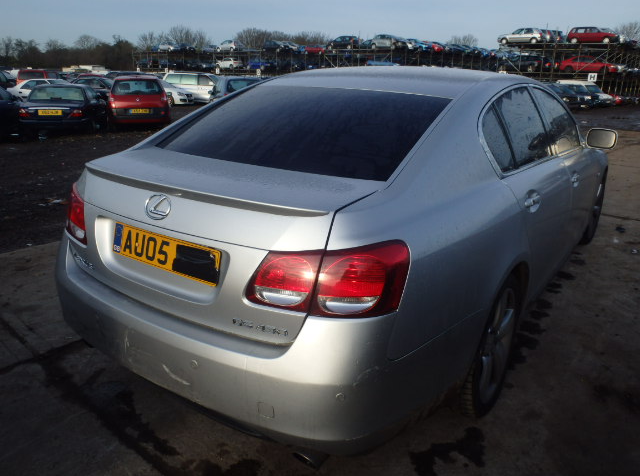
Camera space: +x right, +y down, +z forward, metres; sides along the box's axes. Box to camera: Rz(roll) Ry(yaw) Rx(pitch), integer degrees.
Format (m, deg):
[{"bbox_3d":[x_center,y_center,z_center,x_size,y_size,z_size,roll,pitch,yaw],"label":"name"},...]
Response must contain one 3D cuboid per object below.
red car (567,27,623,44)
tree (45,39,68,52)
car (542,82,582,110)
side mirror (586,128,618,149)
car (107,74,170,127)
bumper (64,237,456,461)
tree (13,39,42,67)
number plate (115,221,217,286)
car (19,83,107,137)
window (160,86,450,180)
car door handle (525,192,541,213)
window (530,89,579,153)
[{"bbox_3d":[23.509,-17.389,44.500,3.900,1.400,1.640,11,20,30],"label":"red car"},{"bbox_3d":[-49.601,-33.623,98.127,4.122,7.488,4.122,1,18,0],"label":"tree"},{"bbox_3d":[12.488,-8.186,29.745,1.710,1.420,4.300,-12,21,-34],"label":"car"},{"bbox_3d":[1.973,-0.695,3.619,0.210,0.145,0.140,17,23,40],"label":"side mirror"},{"bbox_3d":[-6.089,-4.669,17.642,1.800,1.620,4.260,-5,18,-16],"label":"car"},{"bbox_3d":[-0.393,0.293,2.021,1.800,0.560,0.710,13,21,32],"label":"bumper"},{"bbox_3d":[-52.022,-31.969,93.100,5.331,7.307,5.331,1,18,0],"label":"tree"},{"bbox_3d":[-0.525,0.047,1.728,0.520,0.112,0.015,13,6,32],"label":"number plate"},{"bbox_3d":[-7.503,-3.944,15.539,1.810,1.330,4.950,-4,18,-15],"label":"car"},{"bbox_3d":[-0.071,-0.514,2.232,1.200,0.090,0.730,13,42,32],"label":"window"},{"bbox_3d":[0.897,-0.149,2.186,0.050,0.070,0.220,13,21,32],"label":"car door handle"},{"bbox_3d":[1.514,-0.742,3.275,0.070,0.430,1.000,-14,5,38],"label":"window"}]

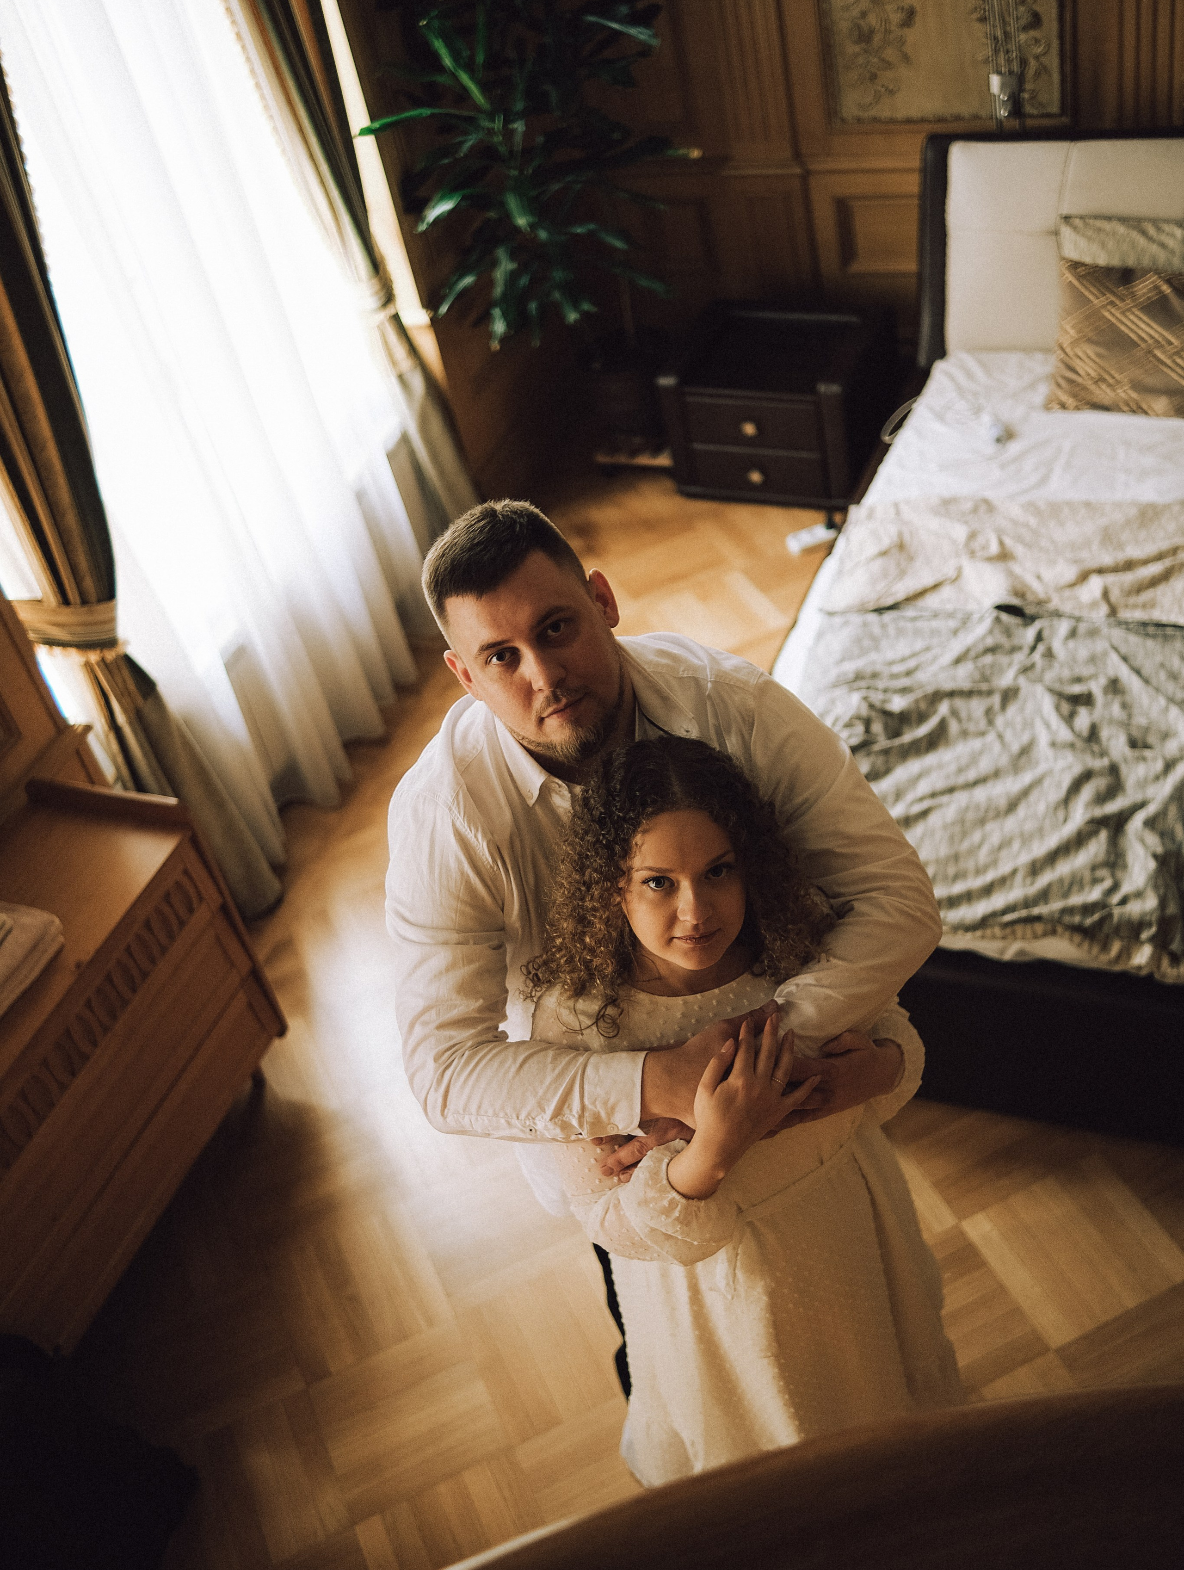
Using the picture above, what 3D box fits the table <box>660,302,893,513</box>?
[{"bbox_3d":[0.531,-1.052,4.817,0.524,0.401,0.428,9,46,25],"label":"table"}]

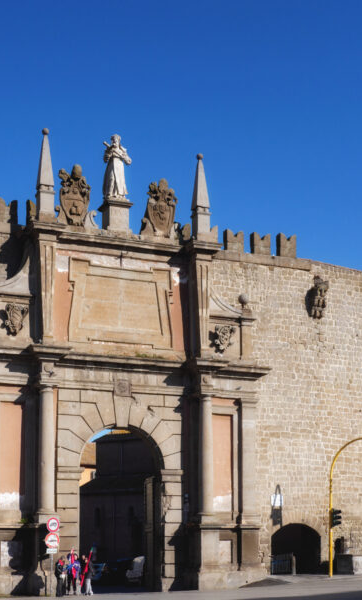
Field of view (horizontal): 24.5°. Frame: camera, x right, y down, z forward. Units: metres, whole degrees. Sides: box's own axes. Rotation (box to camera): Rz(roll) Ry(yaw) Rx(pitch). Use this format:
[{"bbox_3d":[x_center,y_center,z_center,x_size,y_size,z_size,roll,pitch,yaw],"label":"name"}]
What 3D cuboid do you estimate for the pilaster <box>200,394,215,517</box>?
[{"bbox_3d":[1.254,7.275,39.176,0.680,5.596,0.680,0,-8,0],"label":"pilaster"}]

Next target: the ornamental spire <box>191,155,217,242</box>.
[{"bbox_3d":[1.012,-4.992,40.806,0.750,4.122,0.750,3,-9,-21],"label":"ornamental spire"}]

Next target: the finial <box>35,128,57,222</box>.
[{"bbox_3d":[-6.195,-5.742,38.118,0.740,4.092,0.740,3,-9,-21],"label":"finial"}]

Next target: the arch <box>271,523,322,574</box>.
[{"bbox_3d":[5.774,12.400,41.614,2.500,2.280,0.800,3,-9,-21],"label":"arch"}]

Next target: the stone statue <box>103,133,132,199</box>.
[{"bbox_3d":[-3.097,-6.394,39.951,1.199,2.784,0.900,3,-9,-21],"label":"stone statue"}]

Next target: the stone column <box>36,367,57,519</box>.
[{"bbox_3d":[-5.864,6.208,36.567,0.750,6.509,0.750,3,-9,-21],"label":"stone column"}]

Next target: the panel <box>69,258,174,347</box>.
[{"bbox_3d":[-2.738,0.160,39.278,5.198,4.096,0.250,3,-9,-21],"label":"panel"}]

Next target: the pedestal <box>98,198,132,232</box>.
[{"bbox_3d":[-3.113,-4.056,39.617,1.268,1.400,1.268,3,-9,-21],"label":"pedestal"}]

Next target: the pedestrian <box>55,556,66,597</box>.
[{"bbox_3d":[-5.061,11.632,35.000,0.420,1.650,0.500,-4,-9,25],"label":"pedestrian"}]

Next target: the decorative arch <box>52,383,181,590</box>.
[{"bbox_3d":[-2.787,8.545,38.621,5.836,8.908,1.000,3,-9,-21],"label":"decorative arch"}]

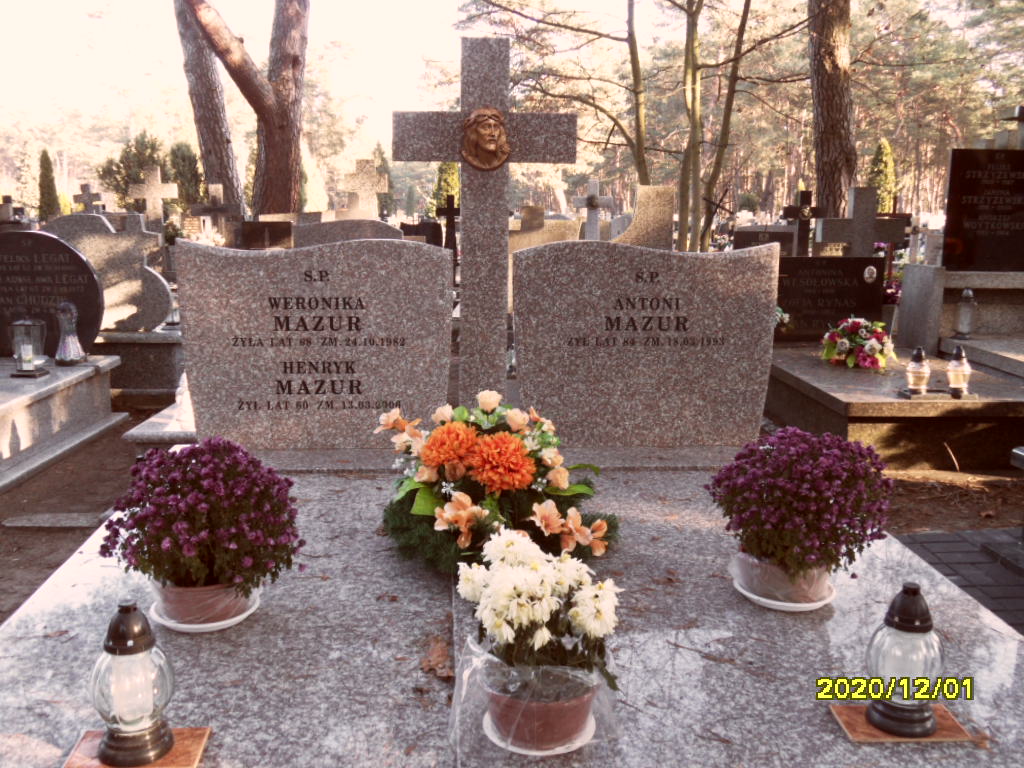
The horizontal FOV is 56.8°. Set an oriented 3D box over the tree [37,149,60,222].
[{"bbox_3d":[-9.804,-3.875,20.212,0.520,2.200,0.520,0,11,-4],"label":"tree"}]

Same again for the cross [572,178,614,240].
[{"bbox_3d":[0.942,-1.843,11.106,0.470,1.100,0.150,0,11,-4],"label":"cross"}]

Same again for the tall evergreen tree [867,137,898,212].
[{"bbox_3d":[7.014,-3.423,18.241,0.600,2.500,0.600,0,11,-4],"label":"tall evergreen tree"}]

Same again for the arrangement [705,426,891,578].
[{"bbox_3d":[0.612,0.239,2.017,0.380,0.300,0.360,0,11,-4],"label":"arrangement"}]

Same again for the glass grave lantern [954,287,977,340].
[{"bbox_3d":[2.889,-0.447,6.009,0.140,0.320,0.130,0,11,-4],"label":"glass grave lantern"}]

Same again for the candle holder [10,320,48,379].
[{"bbox_3d":[-2.556,-0.196,4.994,0.148,0.297,0.148,0,11,-4],"label":"candle holder"}]

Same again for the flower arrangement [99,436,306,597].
[{"bbox_3d":[-0.618,0.250,1.863,0.400,0.300,0.380,0,11,-4],"label":"flower arrangement"}]

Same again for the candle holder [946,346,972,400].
[{"bbox_3d":[2.255,-0.063,4.744,0.117,0.247,0.117,0,11,-4],"label":"candle holder"}]

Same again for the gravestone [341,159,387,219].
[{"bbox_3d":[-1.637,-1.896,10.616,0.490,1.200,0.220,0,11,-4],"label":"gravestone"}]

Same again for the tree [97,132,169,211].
[{"bbox_3d":[-6.375,-3.081,16.226,1.250,2.350,1.200,0,11,-4],"label":"tree"}]

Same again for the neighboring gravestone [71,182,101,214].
[{"bbox_3d":[-8.980,-3.740,20.172,0.570,1.000,0.150,0,11,-4],"label":"neighboring gravestone"}]

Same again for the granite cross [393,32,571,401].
[{"bbox_3d":[-0.083,-0.411,2.898,0.545,1.220,0.110,0,11,-4],"label":"granite cross"}]

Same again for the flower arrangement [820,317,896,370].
[{"bbox_3d":[2.074,-0.286,5.630,0.440,0.320,0.360,0,11,-4],"label":"flower arrangement"}]

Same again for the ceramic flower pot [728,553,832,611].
[{"bbox_3d":[0.585,0.396,2.037,0.225,0.100,0.225,1,11,0],"label":"ceramic flower pot"}]

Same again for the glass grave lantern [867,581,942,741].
[{"bbox_3d":[0.653,0.443,1.560,0.127,0.242,0.127,0,11,-4],"label":"glass grave lantern"}]

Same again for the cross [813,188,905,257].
[{"bbox_3d":[2.715,-1.016,7.482,0.670,1.050,0.160,0,11,-4],"label":"cross"}]

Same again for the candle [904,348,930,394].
[{"bbox_3d":[2.058,-0.080,4.778,0.125,0.240,0.125,0,11,-4],"label":"candle"}]

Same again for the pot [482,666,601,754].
[{"bbox_3d":[0.049,0.519,1.551,0.185,0.086,0.185,1,11,0],"label":"pot"}]

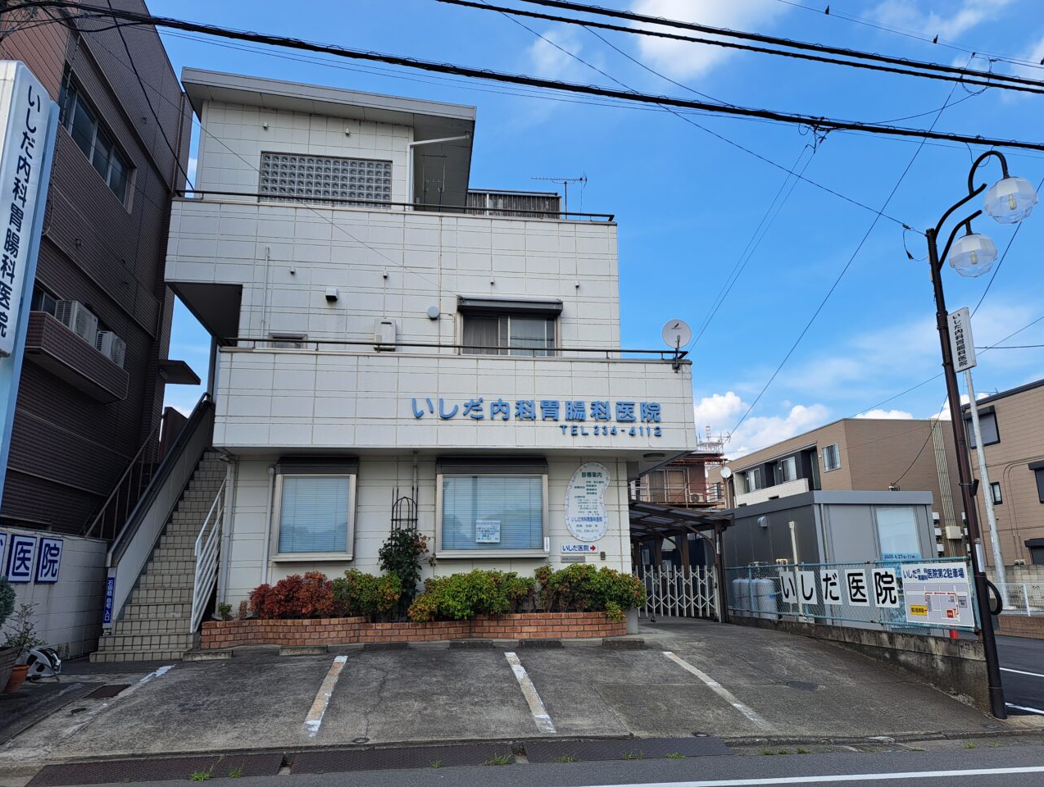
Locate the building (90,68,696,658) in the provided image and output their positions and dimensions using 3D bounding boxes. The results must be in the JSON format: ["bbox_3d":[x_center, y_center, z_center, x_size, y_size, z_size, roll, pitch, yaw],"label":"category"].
[{"bbox_3d":[-2.133,-0.174,15.382,8.550,9.750,9.100,1,-14,-9],"label":"building"}]

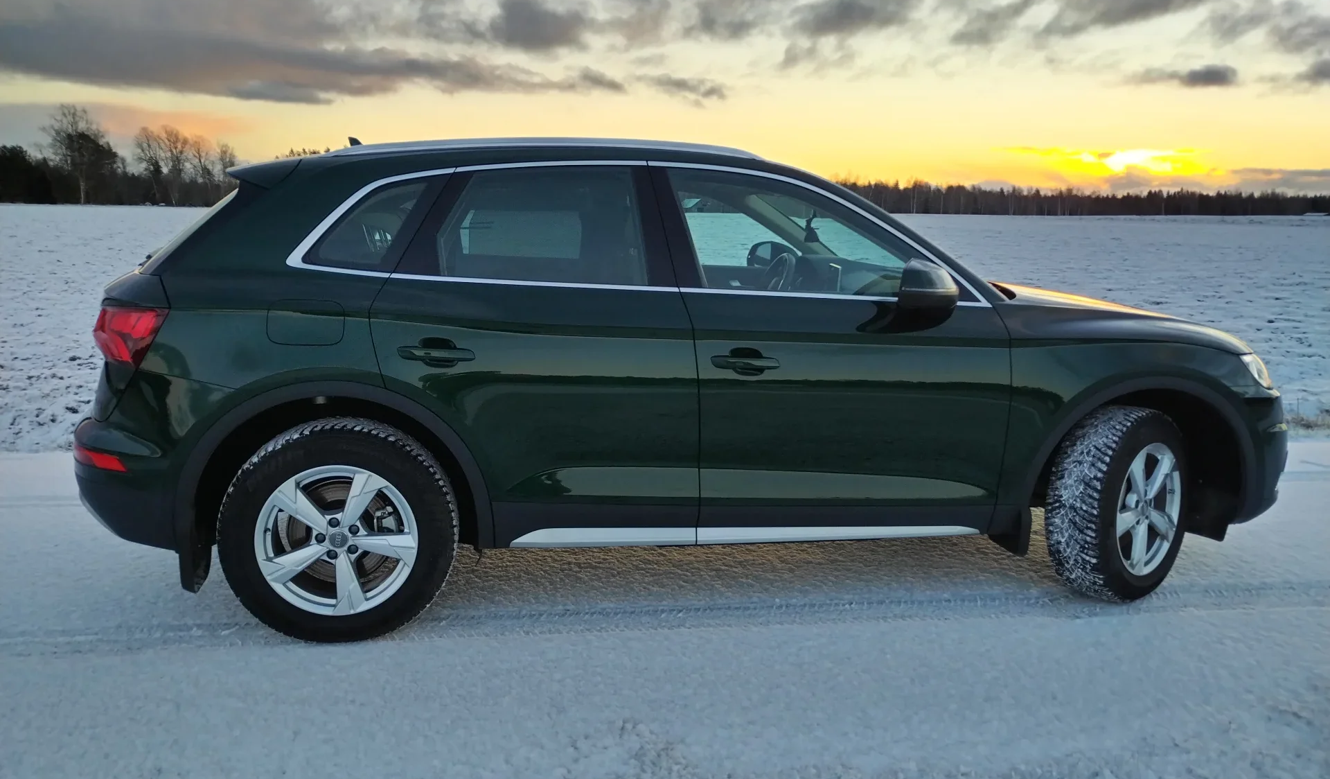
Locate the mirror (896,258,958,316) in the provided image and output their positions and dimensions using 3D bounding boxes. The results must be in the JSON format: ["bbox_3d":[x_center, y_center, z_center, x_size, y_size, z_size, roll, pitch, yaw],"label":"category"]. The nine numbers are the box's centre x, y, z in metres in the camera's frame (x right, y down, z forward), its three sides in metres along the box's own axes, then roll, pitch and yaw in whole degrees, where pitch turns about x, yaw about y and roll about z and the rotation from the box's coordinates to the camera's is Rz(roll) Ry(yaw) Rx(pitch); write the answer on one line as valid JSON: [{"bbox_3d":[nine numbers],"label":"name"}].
[{"bbox_3d":[0.842,-0.343,3.314,0.225,0.187,0.230,-1,10,-10],"label":"mirror"}]

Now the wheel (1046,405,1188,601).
[{"bbox_3d":[1.720,0.421,3.761,0.735,0.733,0.240,-8,13,-40],"label":"wheel"}]

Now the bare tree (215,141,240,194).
[{"bbox_3d":[-83.202,-40.909,190.000,4.800,12.600,4.800,1,10,0],"label":"bare tree"}]

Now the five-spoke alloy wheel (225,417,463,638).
[{"bbox_3d":[-1.056,0.463,3.271,0.735,0.733,0.240,-1,10,-10],"label":"five-spoke alloy wheel"}]

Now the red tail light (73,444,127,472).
[{"bbox_3d":[-1.826,0.218,3.227,0.275,0.088,0.380,-1,10,-10],"label":"red tail light"}]

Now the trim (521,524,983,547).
[{"bbox_3d":[0.306,0.485,3.410,1.650,0.070,0.055,0,10,-10],"label":"trim"}]

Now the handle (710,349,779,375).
[{"bbox_3d":[0.265,-0.087,3.271,0.234,0.081,0.060,-1,10,-10],"label":"handle"}]

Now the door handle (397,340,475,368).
[{"bbox_3d":[-0.707,-0.109,3.097,0.238,0.086,0.060,-1,10,-10],"label":"door handle"}]

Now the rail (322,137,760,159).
[{"bbox_3d":[-0.385,-0.816,3.400,1.485,0.090,0.080,-1,10,-10],"label":"rail"}]

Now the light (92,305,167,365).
[{"bbox_3d":[-1.699,-0.182,3.181,0.322,0.185,0.375,-1,10,-10],"label":"light"}]

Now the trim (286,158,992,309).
[{"bbox_3d":[-0.022,-0.525,3.342,2.370,0.478,0.210,-1,10,-10],"label":"trim"}]

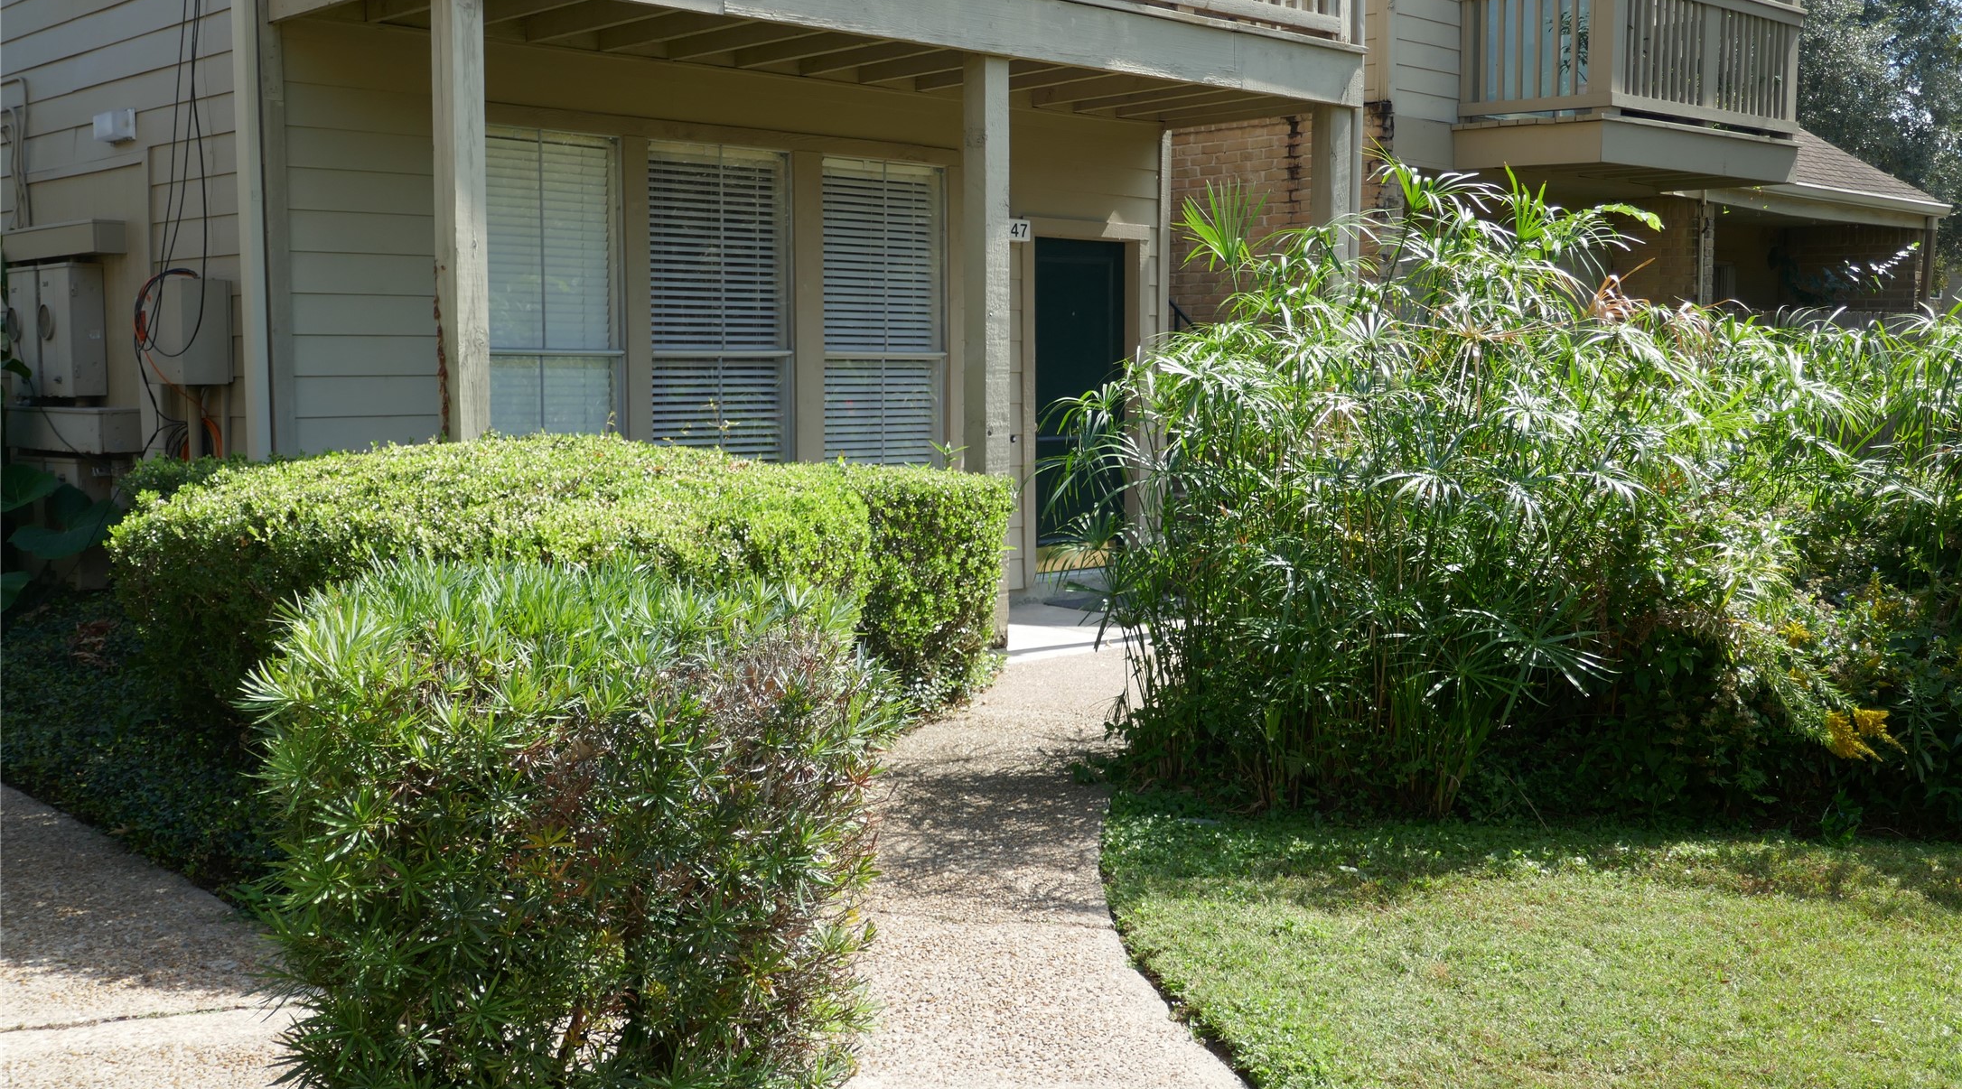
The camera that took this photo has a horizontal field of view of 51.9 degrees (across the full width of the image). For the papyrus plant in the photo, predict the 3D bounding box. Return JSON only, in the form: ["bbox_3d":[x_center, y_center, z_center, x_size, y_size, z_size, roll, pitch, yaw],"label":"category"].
[{"bbox_3d":[1.950,-0.268,7.508,3.500,2.150,2.100,1,5,8],"label":"papyrus plant"}]

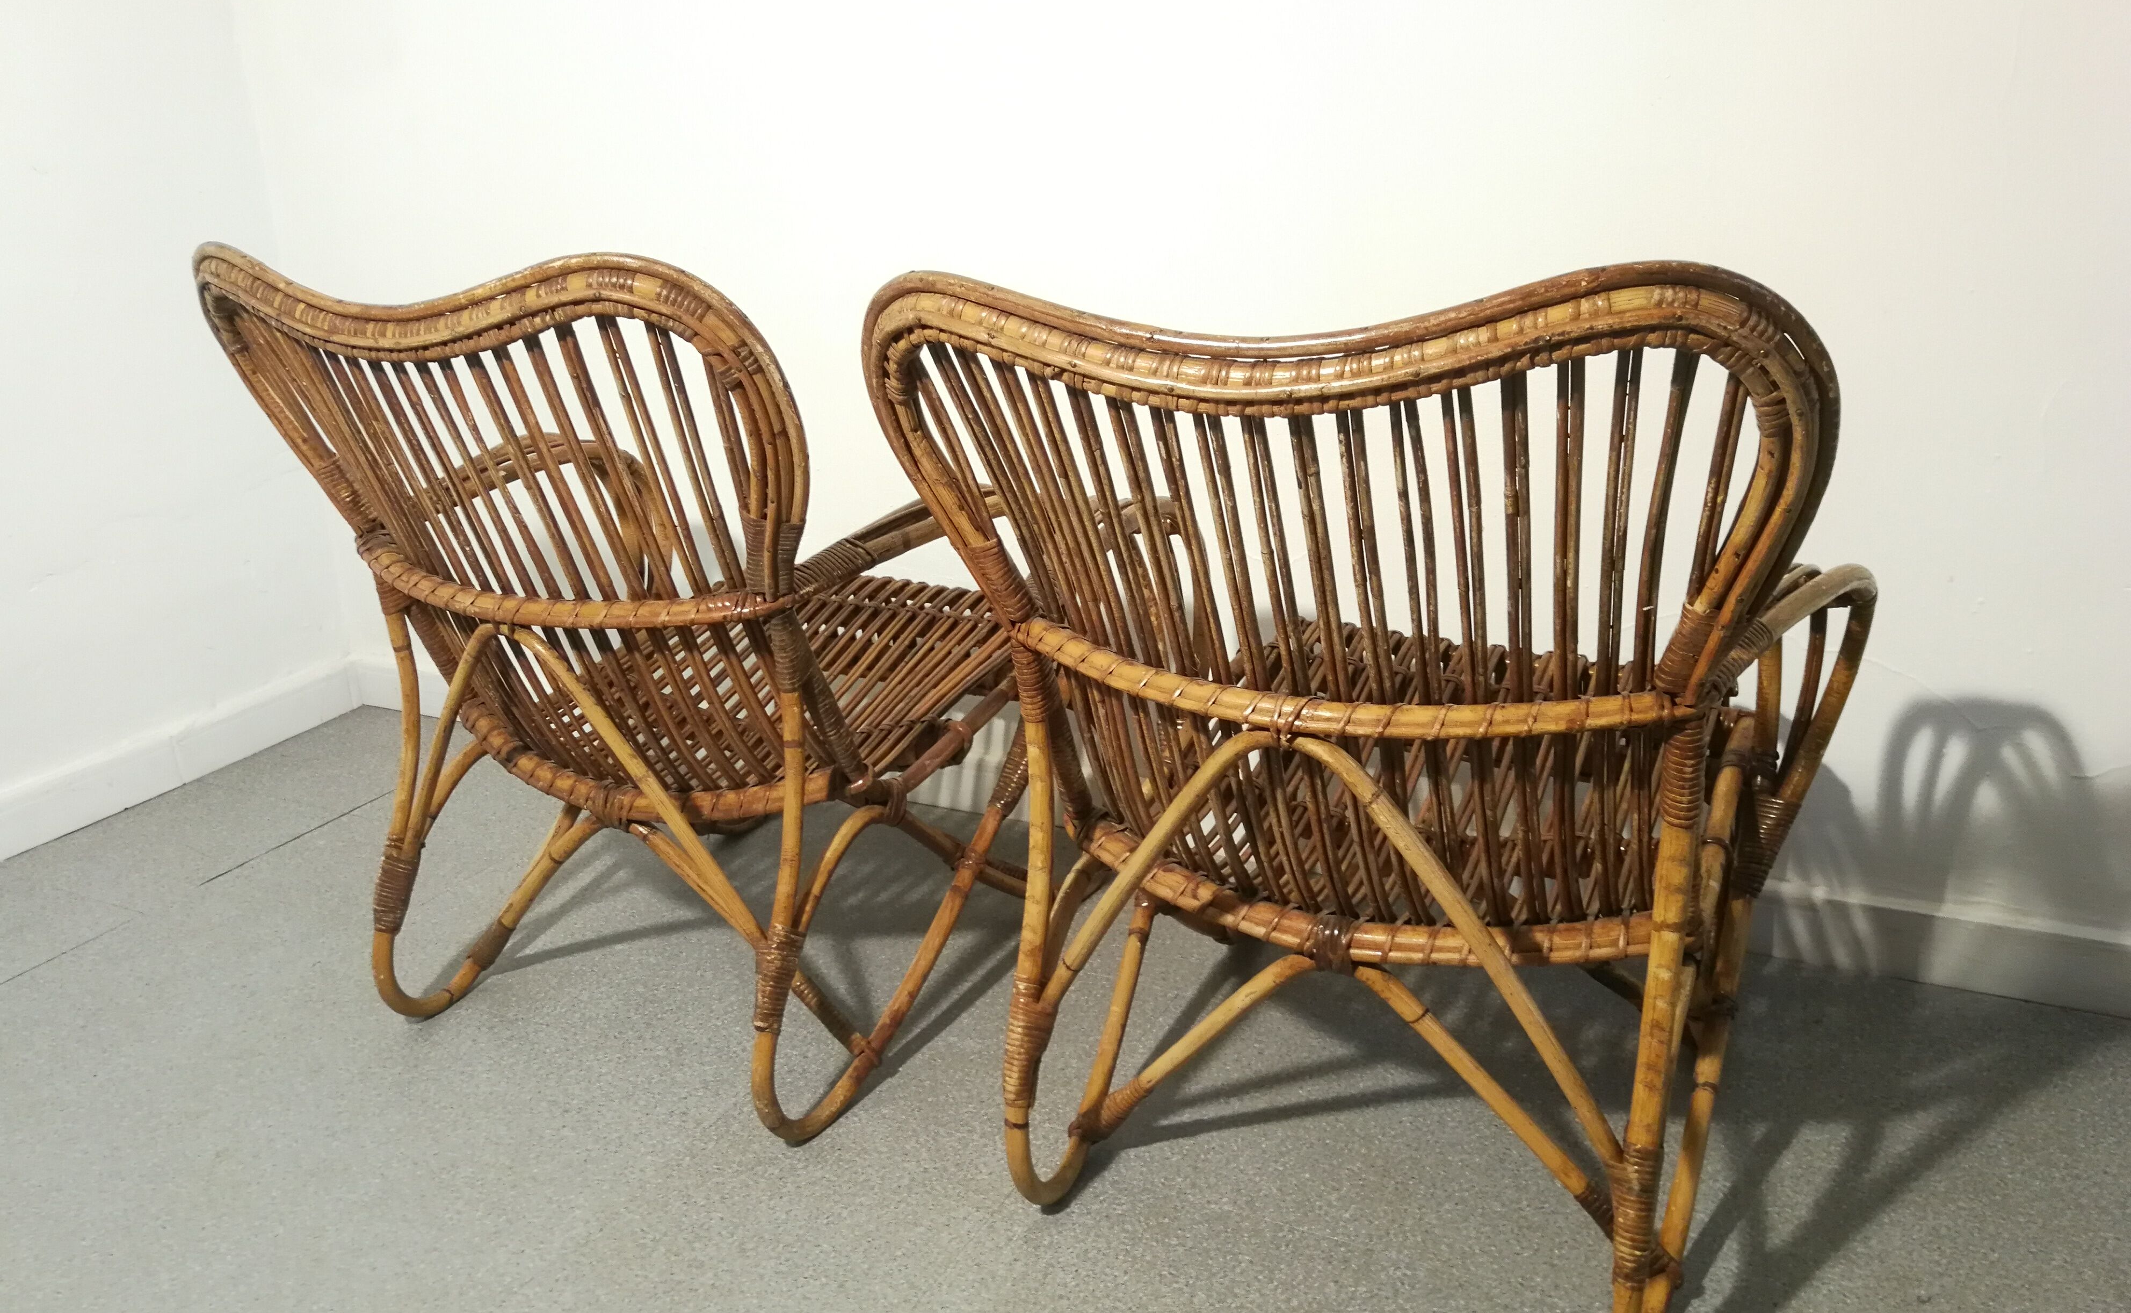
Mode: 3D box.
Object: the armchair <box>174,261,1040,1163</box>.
[{"bbox_3d":[-0.364,-0.047,1.733,0.683,0.820,0.725,8,22,26],"label":"armchair"}]

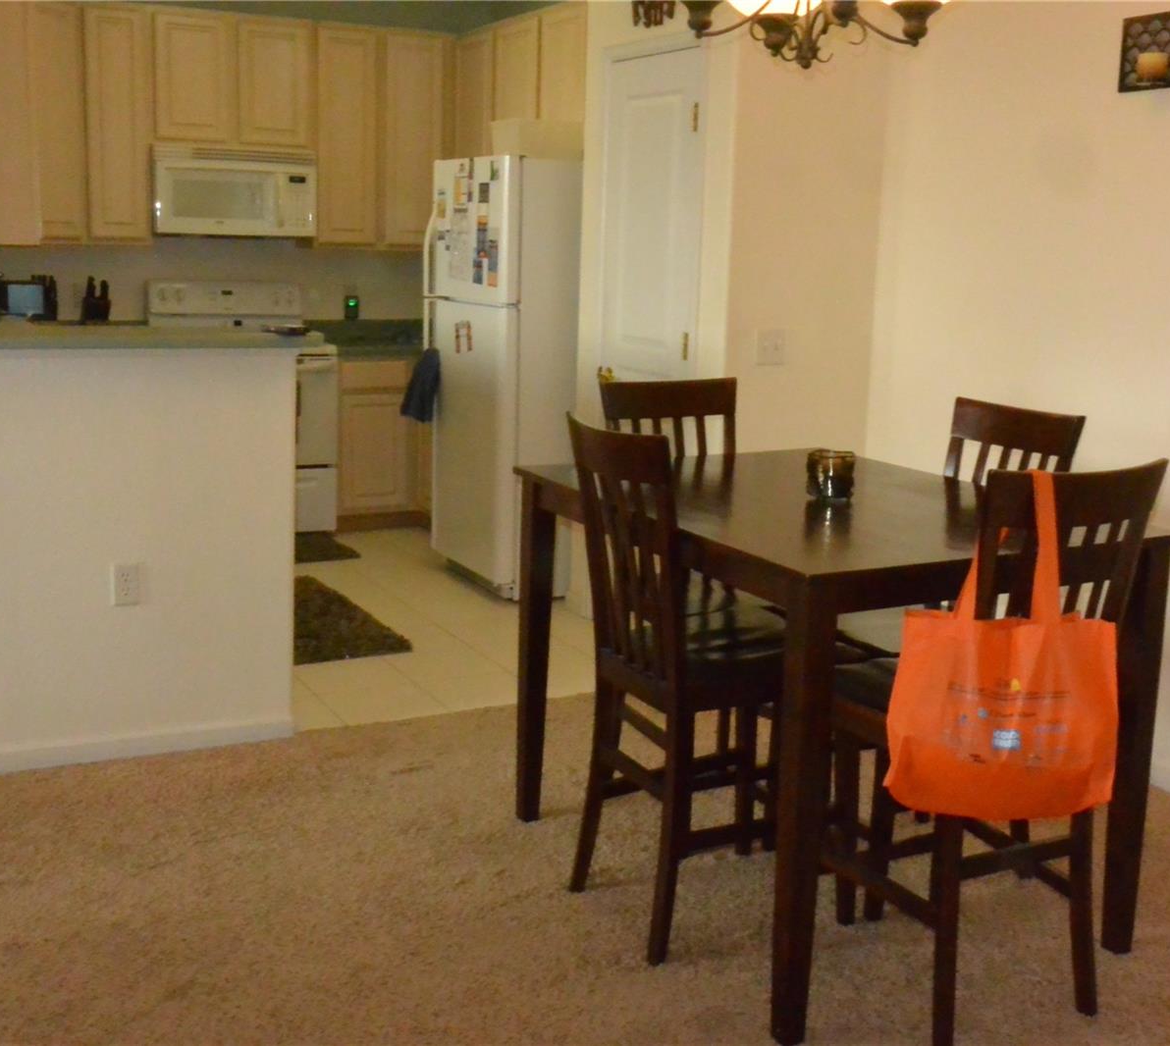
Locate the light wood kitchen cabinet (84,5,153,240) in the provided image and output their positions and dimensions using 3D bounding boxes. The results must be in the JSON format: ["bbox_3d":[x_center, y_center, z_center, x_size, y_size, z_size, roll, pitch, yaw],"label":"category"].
[{"bbox_3d":[-2.133,-1.801,6.534,0.285,1.013,0.327,-4,12,-27],"label":"light wood kitchen cabinet"}]

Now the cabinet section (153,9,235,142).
[{"bbox_3d":[-1.862,-2.076,6.745,0.382,0.595,0.320,-4,12,-27],"label":"cabinet section"}]

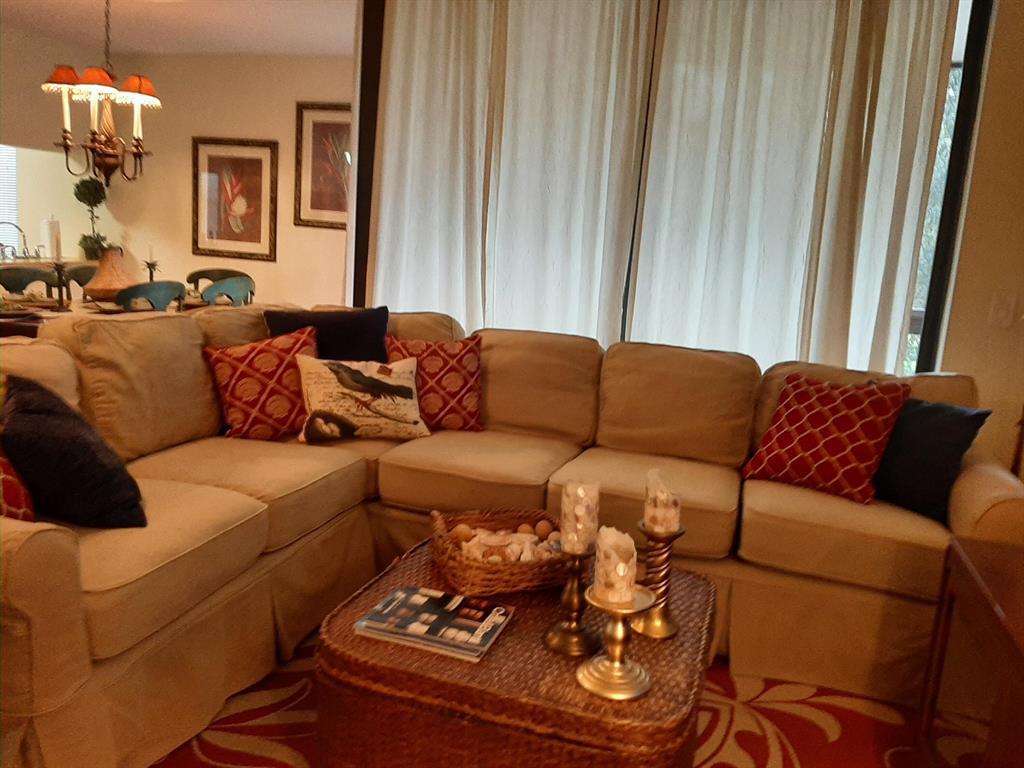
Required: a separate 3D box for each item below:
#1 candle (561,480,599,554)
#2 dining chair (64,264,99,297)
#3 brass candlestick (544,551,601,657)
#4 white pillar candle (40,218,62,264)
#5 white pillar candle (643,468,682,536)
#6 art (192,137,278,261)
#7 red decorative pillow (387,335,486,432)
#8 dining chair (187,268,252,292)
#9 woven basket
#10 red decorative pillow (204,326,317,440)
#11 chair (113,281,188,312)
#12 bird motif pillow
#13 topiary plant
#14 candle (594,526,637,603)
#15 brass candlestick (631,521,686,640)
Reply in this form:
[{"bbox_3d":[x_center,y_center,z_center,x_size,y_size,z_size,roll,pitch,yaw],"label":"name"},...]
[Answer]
[{"bbox_3d":[0.136,0.266,1.542,0.076,0.126,0.076,4,9,0],"label":"candle"},{"bbox_3d":[-3.072,-0.467,5.717,0.530,0.810,0.520,12,12,41],"label":"dining chair"},{"bbox_3d":[0.129,0.430,1.569,0.116,0.208,0.116,4,9,0],"label":"brass candlestick"},{"bbox_3d":[-3.154,-0.993,5.268,0.145,0.290,0.145,7,10,14],"label":"white pillar candle"},{"bbox_3d":[0.320,0.246,1.642,0.077,0.132,0.077,7,10,14],"label":"white pillar candle"},{"bbox_3d":[-2.058,-1.368,5.710,0.715,0.865,0.035,7,10,14],"label":"art"},{"bbox_3d":[-0.290,-0.002,2.880,0.420,0.400,0.130,-1,-7,-30],"label":"red decorative pillow"},{"bbox_3d":[-2.015,-0.265,5.098,0.520,0.910,0.530,7,10,14],"label":"dining chair"},{"bbox_3d":[-0.015,0.410,1.929,0.350,0.110,0.295,1,10,-17],"label":"woven basket"},{"bbox_3d":[-0.930,0.006,2.880,0.380,0.370,0.130,-11,-7,-19],"label":"red decorative pillow"},{"bbox_3d":[-2.033,-0.082,3.990,0.530,0.910,0.520,7,10,14],"label":"chair"},{"bbox_3d":[-0.529,0.058,2.720,0.460,0.320,0.130,1,-15,-19],"label":"bird motif pillow"},{"bbox_3d":[-3.039,-1.185,5.559,0.240,0.570,0.240,7,10,14],"label":"topiary plant"},{"bbox_3d":[0.195,0.336,1.441,0.077,0.122,0.077,4,9,0],"label":"candle"},{"bbox_3d":[0.315,0.416,1.654,0.104,0.232,0.104,4,9,0],"label":"brass candlestick"}]

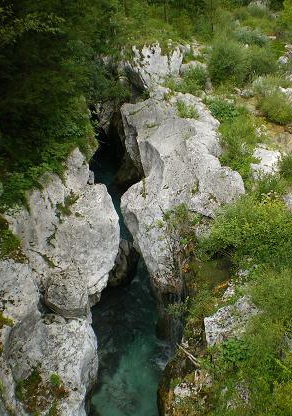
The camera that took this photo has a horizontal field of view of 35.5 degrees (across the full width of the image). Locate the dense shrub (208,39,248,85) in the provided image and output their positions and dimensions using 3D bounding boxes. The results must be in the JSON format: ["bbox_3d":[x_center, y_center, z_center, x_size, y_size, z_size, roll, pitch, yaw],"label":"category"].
[{"bbox_3d":[3.676,-6.563,20.600,1.650,1.700,1.500,-3,33,0],"label":"dense shrub"}]

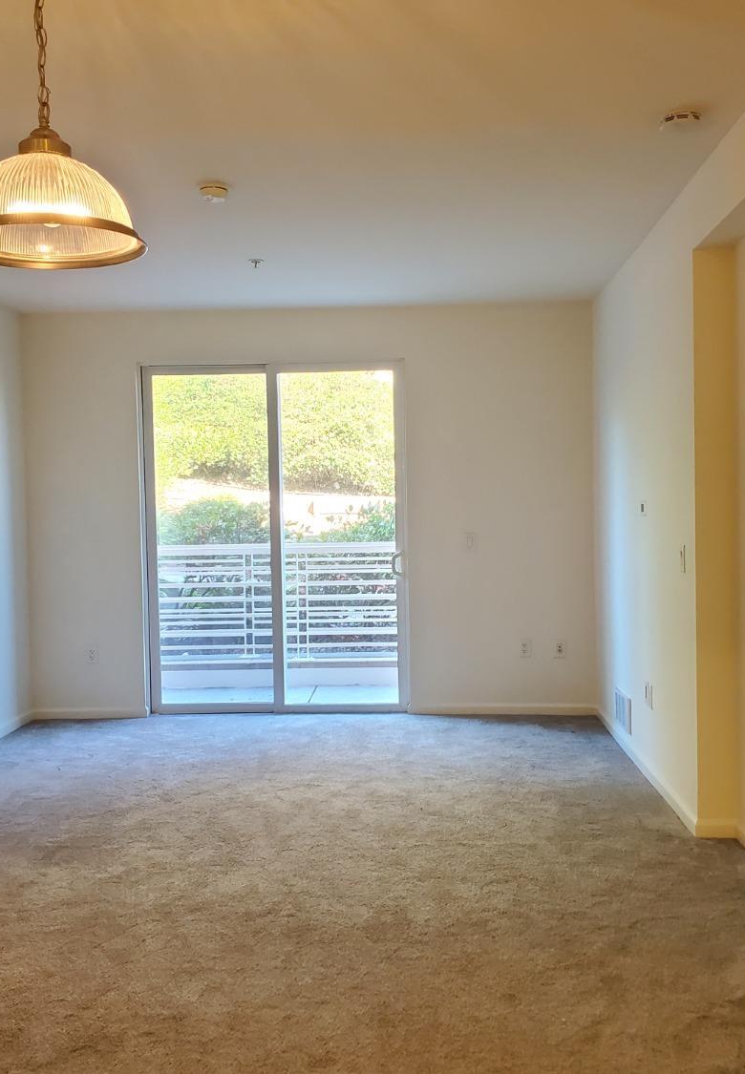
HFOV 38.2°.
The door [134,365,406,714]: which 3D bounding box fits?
[{"bbox_3d":[-0.647,0.010,7.175,1.756,2.323,0.100,-1,2,3],"label":"door"}]

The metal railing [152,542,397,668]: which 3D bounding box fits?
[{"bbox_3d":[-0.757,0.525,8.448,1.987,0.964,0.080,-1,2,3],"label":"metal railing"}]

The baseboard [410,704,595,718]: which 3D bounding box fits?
[{"bbox_3d":[0.864,1.134,7.042,1.237,0.080,0.018,-1,2,3],"label":"baseboard"}]

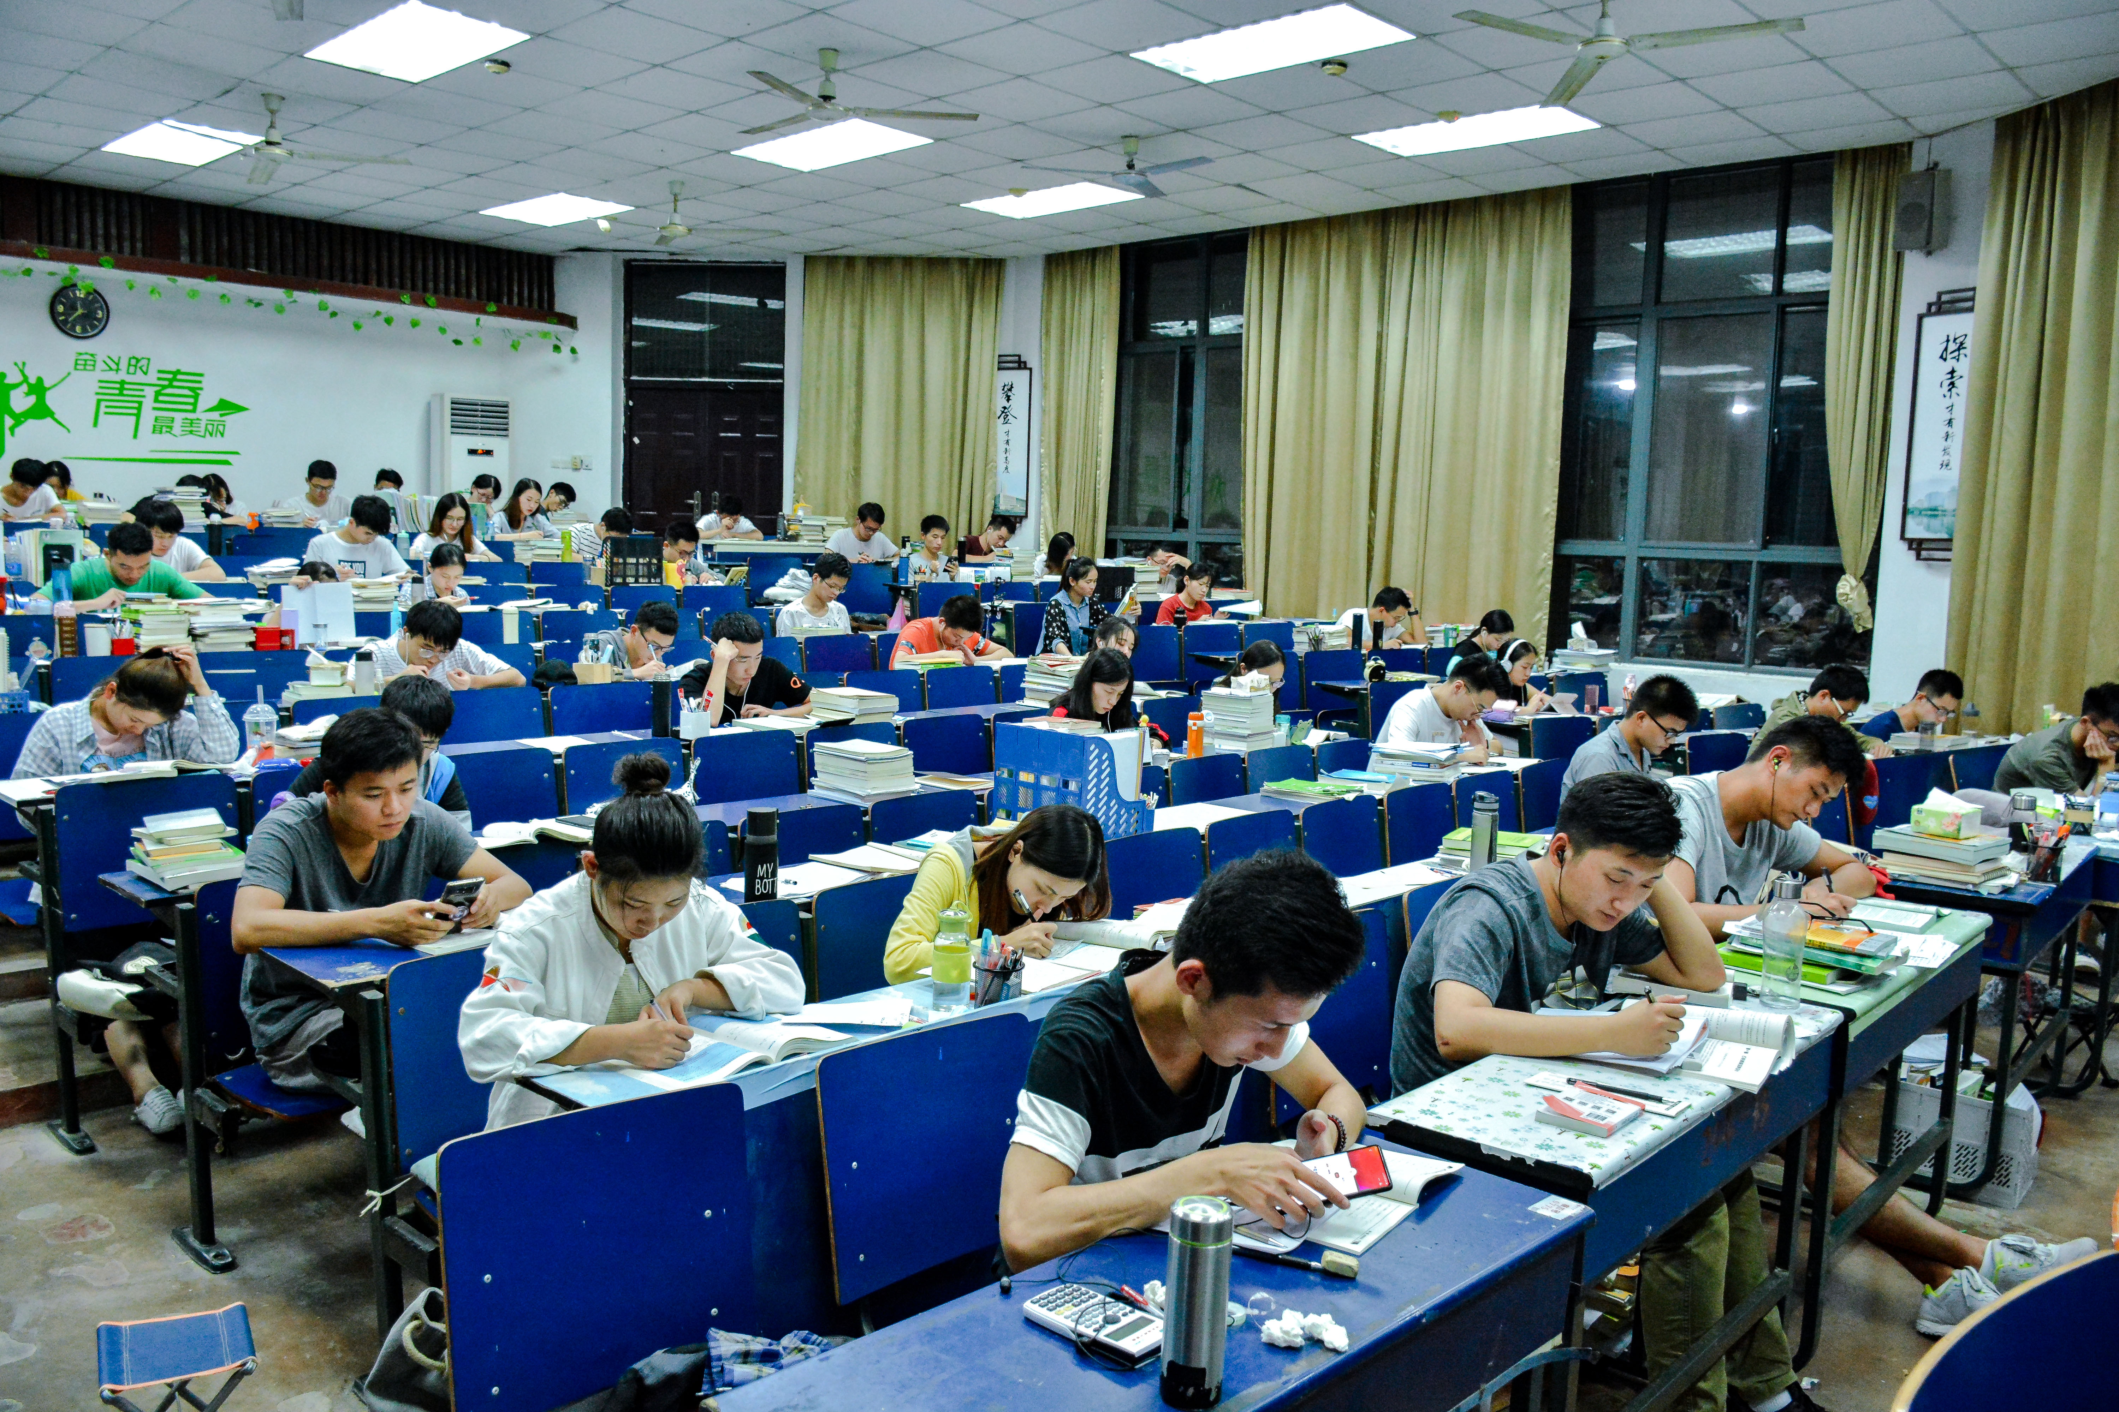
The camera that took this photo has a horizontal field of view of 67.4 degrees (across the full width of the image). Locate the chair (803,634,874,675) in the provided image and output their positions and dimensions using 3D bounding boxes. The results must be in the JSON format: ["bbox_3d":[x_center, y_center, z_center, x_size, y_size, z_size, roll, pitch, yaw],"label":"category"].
[{"bbox_3d":[-0.926,0.080,7.463,0.450,0.790,0.430,7,8,43],"label":"chair"}]

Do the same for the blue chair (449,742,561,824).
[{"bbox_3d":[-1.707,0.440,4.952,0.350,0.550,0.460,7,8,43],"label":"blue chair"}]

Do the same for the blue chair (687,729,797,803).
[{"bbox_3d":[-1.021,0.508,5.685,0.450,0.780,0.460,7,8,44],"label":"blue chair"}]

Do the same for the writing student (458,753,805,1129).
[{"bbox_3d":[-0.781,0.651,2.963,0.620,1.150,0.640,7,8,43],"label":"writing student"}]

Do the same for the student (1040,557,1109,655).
[{"bbox_3d":[0.094,-0.388,10.007,0.470,1.117,0.680,-3,7,-36],"label":"student"}]

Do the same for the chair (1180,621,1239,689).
[{"bbox_3d":[1.052,-0.096,9.888,0.470,0.790,0.420,-3,7,-33],"label":"chair"}]

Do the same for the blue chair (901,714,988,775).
[{"bbox_3d":[-0.342,0.459,6.432,0.420,0.790,0.470,7,8,43],"label":"blue chair"}]

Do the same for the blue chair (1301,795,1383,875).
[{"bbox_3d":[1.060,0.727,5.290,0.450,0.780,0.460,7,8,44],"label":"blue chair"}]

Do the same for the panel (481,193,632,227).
[{"bbox_3d":[-3.489,-3.453,11.007,1.200,0.080,0.600,7,8,43],"label":"panel"}]

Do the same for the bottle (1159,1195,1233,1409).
[{"bbox_3d":[0.140,0.616,1.645,0.066,0.203,0.066,1,6,0],"label":"bottle"}]

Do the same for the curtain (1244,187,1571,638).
[{"bbox_3d":[2.113,-1.681,10.284,2.298,3.000,0.200,6,8,40],"label":"curtain"}]

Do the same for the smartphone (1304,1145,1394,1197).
[{"bbox_3d":[0.358,0.635,2.130,0.155,0.010,0.075,-14,31,3],"label":"smartphone"}]

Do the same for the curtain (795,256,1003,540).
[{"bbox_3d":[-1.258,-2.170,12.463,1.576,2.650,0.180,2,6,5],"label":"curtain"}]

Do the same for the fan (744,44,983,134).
[{"bbox_3d":[-0.981,-2.780,7.094,1.230,0.320,1.150,1,6,-3],"label":"fan"}]

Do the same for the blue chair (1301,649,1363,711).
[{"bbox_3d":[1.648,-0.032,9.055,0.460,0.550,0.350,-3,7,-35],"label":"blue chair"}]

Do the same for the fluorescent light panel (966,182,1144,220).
[{"bbox_3d":[-0.049,-3.258,10.201,1.170,0.070,0.570,7,9,43],"label":"fluorescent light panel"}]

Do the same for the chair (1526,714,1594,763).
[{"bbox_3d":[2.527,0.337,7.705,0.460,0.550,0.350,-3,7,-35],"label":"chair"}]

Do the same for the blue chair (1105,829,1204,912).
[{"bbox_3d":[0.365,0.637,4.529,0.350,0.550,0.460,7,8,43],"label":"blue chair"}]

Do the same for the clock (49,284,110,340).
[{"bbox_3d":[-6.520,-2.626,10.582,0.050,0.370,0.365,7,9,43],"label":"clock"}]

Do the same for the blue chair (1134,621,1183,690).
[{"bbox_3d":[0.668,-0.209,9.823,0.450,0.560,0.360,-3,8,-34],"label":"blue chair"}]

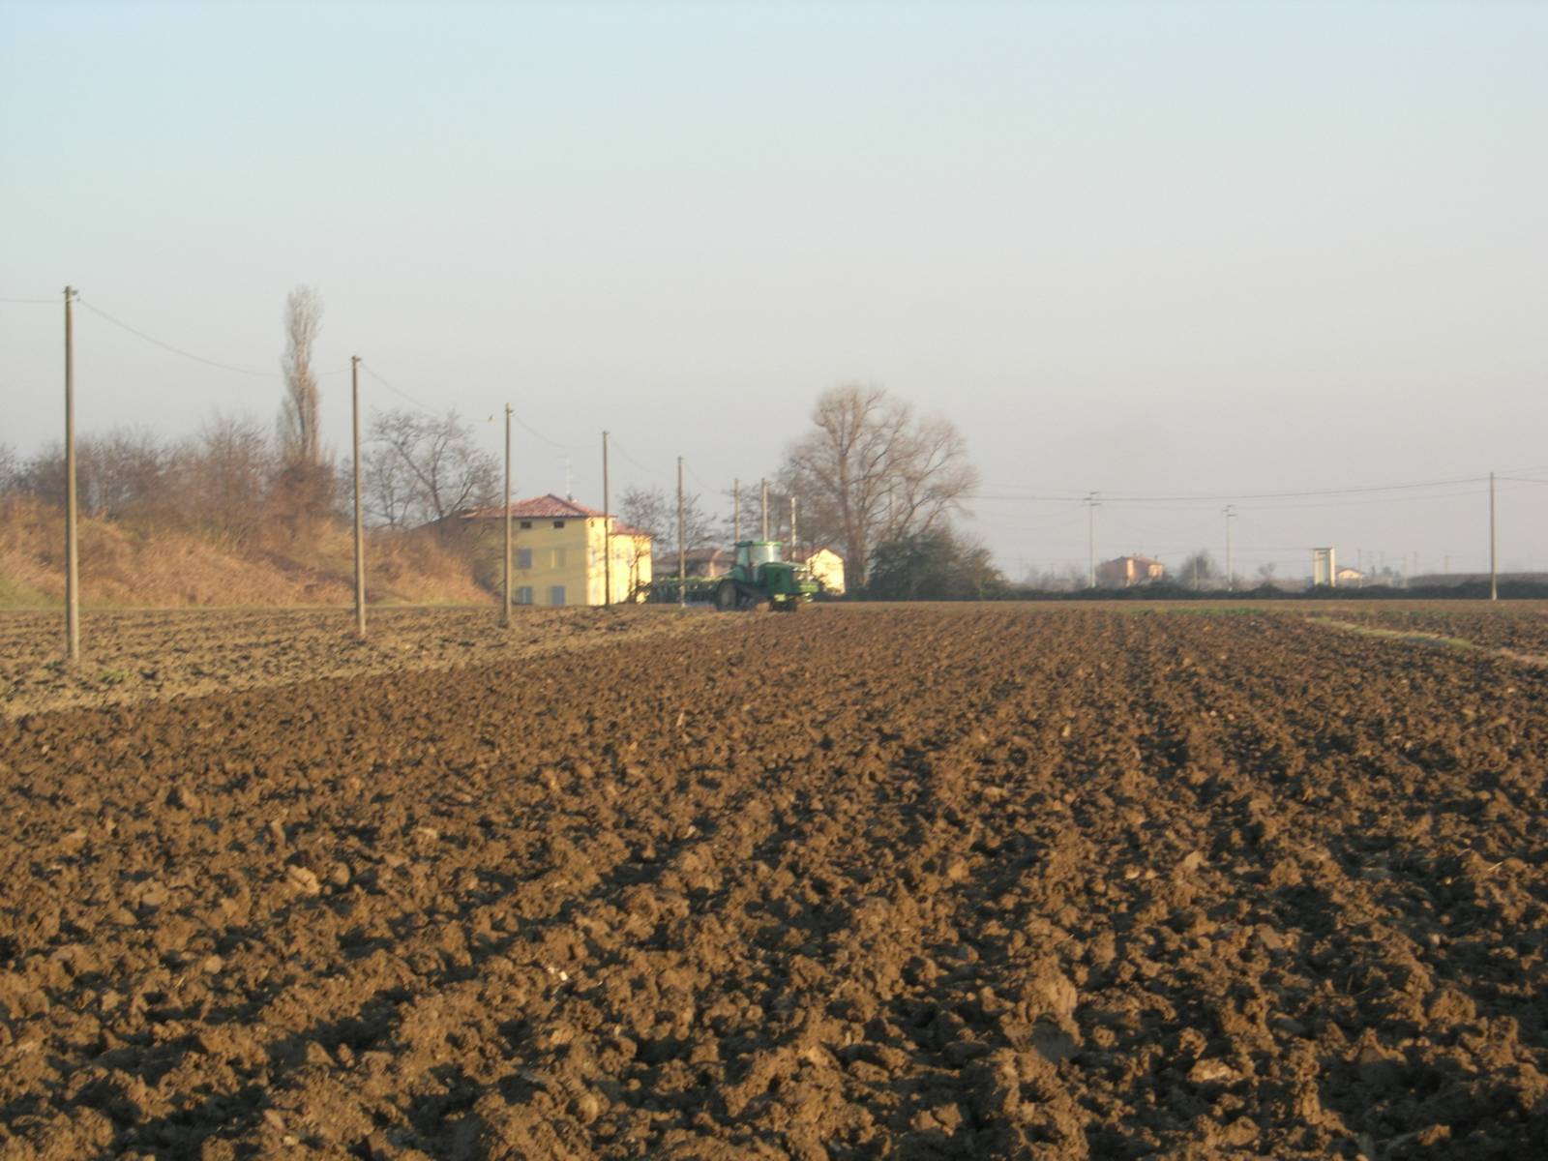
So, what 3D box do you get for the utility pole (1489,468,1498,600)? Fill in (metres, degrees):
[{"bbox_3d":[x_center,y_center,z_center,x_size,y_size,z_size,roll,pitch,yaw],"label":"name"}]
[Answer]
[{"bbox_3d":[39.858,-2.463,280.000,0.260,7.270,0.260,0,0,0],"label":"utility pole"}]

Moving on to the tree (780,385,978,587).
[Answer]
[{"bbox_3d":[7.970,-6.864,385.000,15.000,15.900,14.000,0,0,0],"label":"tree"}]

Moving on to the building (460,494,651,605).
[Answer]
[{"bbox_3d":[-17.400,-2.200,410.000,11.200,9.620,14.300,0,0,21],"label":"building"}]

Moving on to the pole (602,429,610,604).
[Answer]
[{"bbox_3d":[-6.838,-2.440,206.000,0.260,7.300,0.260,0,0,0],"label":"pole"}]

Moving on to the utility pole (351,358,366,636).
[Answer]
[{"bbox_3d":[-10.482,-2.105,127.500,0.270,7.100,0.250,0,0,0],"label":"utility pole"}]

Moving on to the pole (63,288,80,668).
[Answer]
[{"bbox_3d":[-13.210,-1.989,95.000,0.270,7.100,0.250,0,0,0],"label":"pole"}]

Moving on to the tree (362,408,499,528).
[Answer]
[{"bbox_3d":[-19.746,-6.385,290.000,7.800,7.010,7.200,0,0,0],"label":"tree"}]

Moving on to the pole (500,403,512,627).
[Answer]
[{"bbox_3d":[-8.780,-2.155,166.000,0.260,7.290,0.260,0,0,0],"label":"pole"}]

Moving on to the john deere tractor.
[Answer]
[{"bbox_3d":[0.000,-0.160,232.000,2.700,3.200,5.600,0,0,-34],"label":"john deere tractor"}]

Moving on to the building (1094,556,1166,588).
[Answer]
[{"bbox_3d":[62.129,-0.948,880.000,11.000,6.500,9.000,0,0,28],"label":"building"}]

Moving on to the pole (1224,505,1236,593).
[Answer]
[{"bbox_3d":[51.429,-3.479,570.000,1.300,10.090,0.350,0,0,0],"label":"pole"}]

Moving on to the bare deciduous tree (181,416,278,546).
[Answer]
[{"bbox_3d":[-28.666,-5.296,265.000,5.000,6.850,4.800,0,0,0],"label":"bare deciduous tree"}]

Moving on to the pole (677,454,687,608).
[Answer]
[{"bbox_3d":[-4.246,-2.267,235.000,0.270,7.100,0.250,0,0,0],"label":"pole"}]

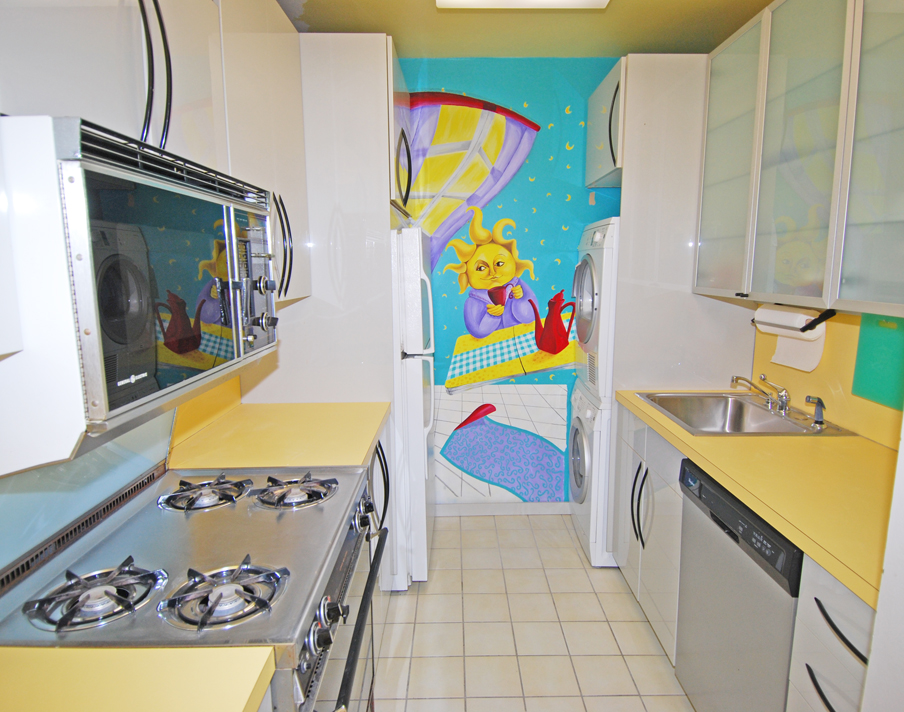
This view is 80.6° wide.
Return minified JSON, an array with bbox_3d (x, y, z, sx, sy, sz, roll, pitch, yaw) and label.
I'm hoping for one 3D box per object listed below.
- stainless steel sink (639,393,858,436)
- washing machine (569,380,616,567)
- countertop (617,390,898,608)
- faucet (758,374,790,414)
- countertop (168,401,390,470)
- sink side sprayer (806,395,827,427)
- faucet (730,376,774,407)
[{"bbox_3d":[1.138,0.318,2.195,0.555,0.189,0.643,-1,10,0],"label":"stainless steel sink"},{"bbox_3d":[0.993,0.588,2.889,0.620,0.850,0.590,-1,10,0],"label":"washing machine"},{"bbox_3d":[1.107,0.330,1.713,0.640,0.045,1.706,-1,10,0],"label":"countertop"},{"bbox_3d":[1.299,0.154,2.144,0.134,0.155,0.064,-1,10,0],"label":"faucet"},{"bbox_3d":[-0.614,0.299,2.029,0.677,0.045,0.783,-1,10,0],"label":"countertop"},{"bbox_3d":[1.273,0.195,1.864,0.078,0.111,0.037,-1,9,1],"label":"sink side sprayer"},{"bbox_3d":[1.226,0.145,2.174,0.183,0.128,0.064,-1,10,0],"label":"faucet"}]

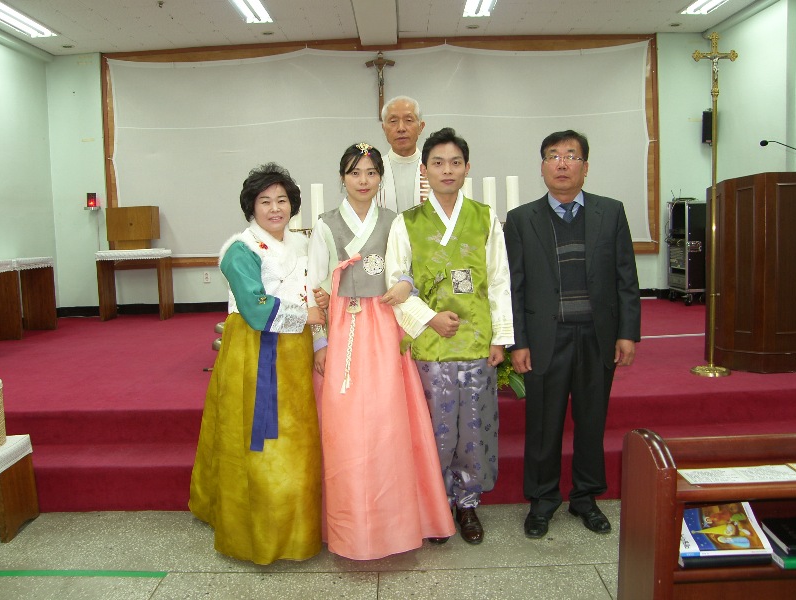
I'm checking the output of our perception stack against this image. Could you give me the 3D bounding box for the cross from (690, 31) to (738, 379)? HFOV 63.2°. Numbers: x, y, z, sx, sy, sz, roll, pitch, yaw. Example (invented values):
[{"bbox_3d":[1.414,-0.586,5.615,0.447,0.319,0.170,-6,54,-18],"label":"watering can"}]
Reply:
[{"bbox_3d":[1.768,-0.551,3.620,0.270,1.950,0.240,-1,6,4],"label":"cross"}]

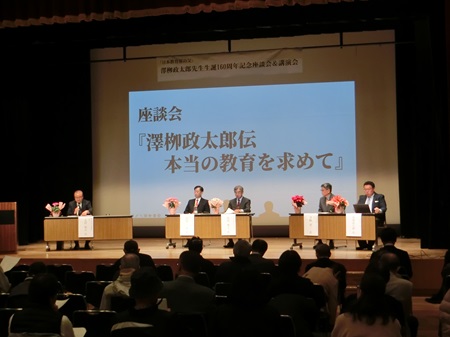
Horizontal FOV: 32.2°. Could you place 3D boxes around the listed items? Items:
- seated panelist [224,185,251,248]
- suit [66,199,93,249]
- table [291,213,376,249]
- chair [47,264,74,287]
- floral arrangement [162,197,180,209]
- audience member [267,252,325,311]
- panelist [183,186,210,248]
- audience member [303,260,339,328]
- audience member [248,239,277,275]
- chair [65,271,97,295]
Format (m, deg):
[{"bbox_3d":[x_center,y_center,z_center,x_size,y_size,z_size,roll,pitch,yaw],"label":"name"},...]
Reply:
[{"bbox_3d":[0.259,1.002,16.387,0.500,1.290,0.780,-1,-1,11],"label":"seated panelist"},{"bbox_3d":[-3.073,1.150,16.636,0.530,1.020,0.660,-1,-1,-5],"label":"suit"},{"bbox_3d":[2.140,1.198,15.164,1.760,0.700,0.520,-2,-2,23],"label":"table"},{"bbox_3d":[-2.358,1.833,11.600,0.440,0.800,0.500,-2,-1,13],"label":"chair"},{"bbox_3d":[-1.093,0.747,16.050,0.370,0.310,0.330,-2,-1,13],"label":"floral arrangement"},{"bbox_3d":[0.767,1.531,8.479,0.520,1.270,0.760,-1,-1,11],"label":"audience member"},{"bbox_3d":[-0.610,1.002,16.400,0.560,1.280,0.750,-2,-1,17],"label":"panelist"},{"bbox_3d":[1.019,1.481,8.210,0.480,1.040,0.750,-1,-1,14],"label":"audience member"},{"bbox_3d":[0.516,1.582,10.729,0.480,1.240,0.760,-1,-1,11],"label":"audience member"},{"bbox_3d":[-1.688,1.683,9.557,0.430,0.810,0.500,-1,-1,14],"label":"chair"}]

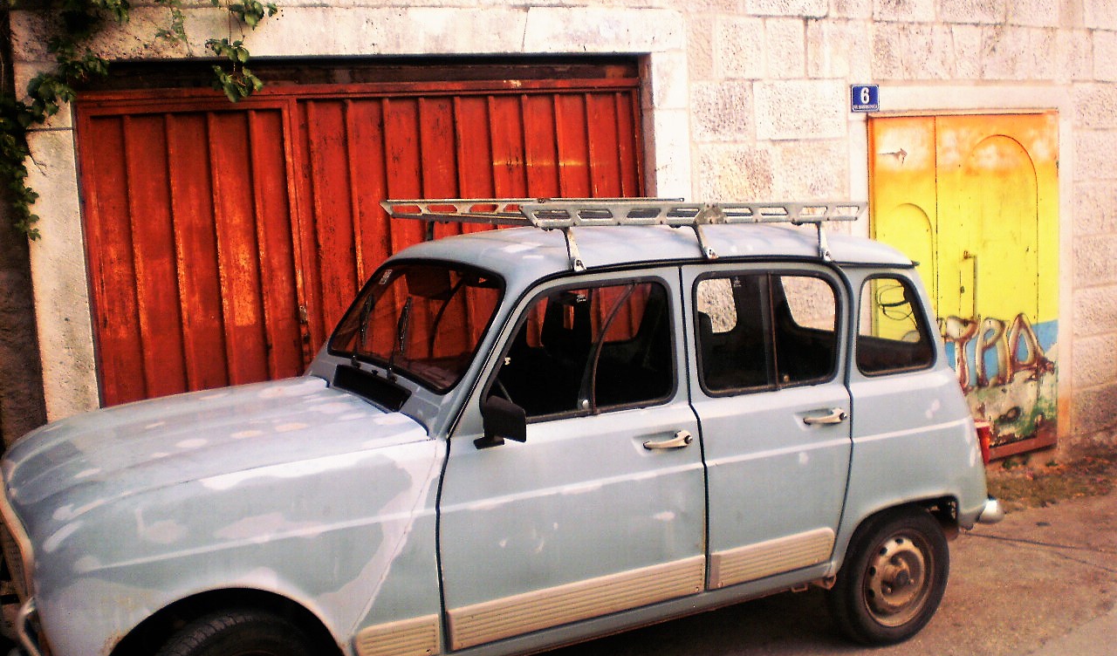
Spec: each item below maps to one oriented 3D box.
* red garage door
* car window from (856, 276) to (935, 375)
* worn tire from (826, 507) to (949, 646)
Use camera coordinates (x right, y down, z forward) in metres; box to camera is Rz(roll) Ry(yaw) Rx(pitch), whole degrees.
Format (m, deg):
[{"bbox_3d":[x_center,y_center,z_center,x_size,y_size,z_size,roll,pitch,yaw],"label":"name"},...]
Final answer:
[{"bbox_3d":[-0.673,-0.013,5.397,2.578,2.163,0.080,-7,8,-28],"label":"red garage door"},{"bbox_3d":[1.184,-0.017,4.389,0.357,0.338,0.040,-6,-1,-28],"label":"car window"},{"bbox_3d":[1.234,0.889,4.502,0.522,0.522,0.145,-6,8,-28],"label":"worn tire"}]

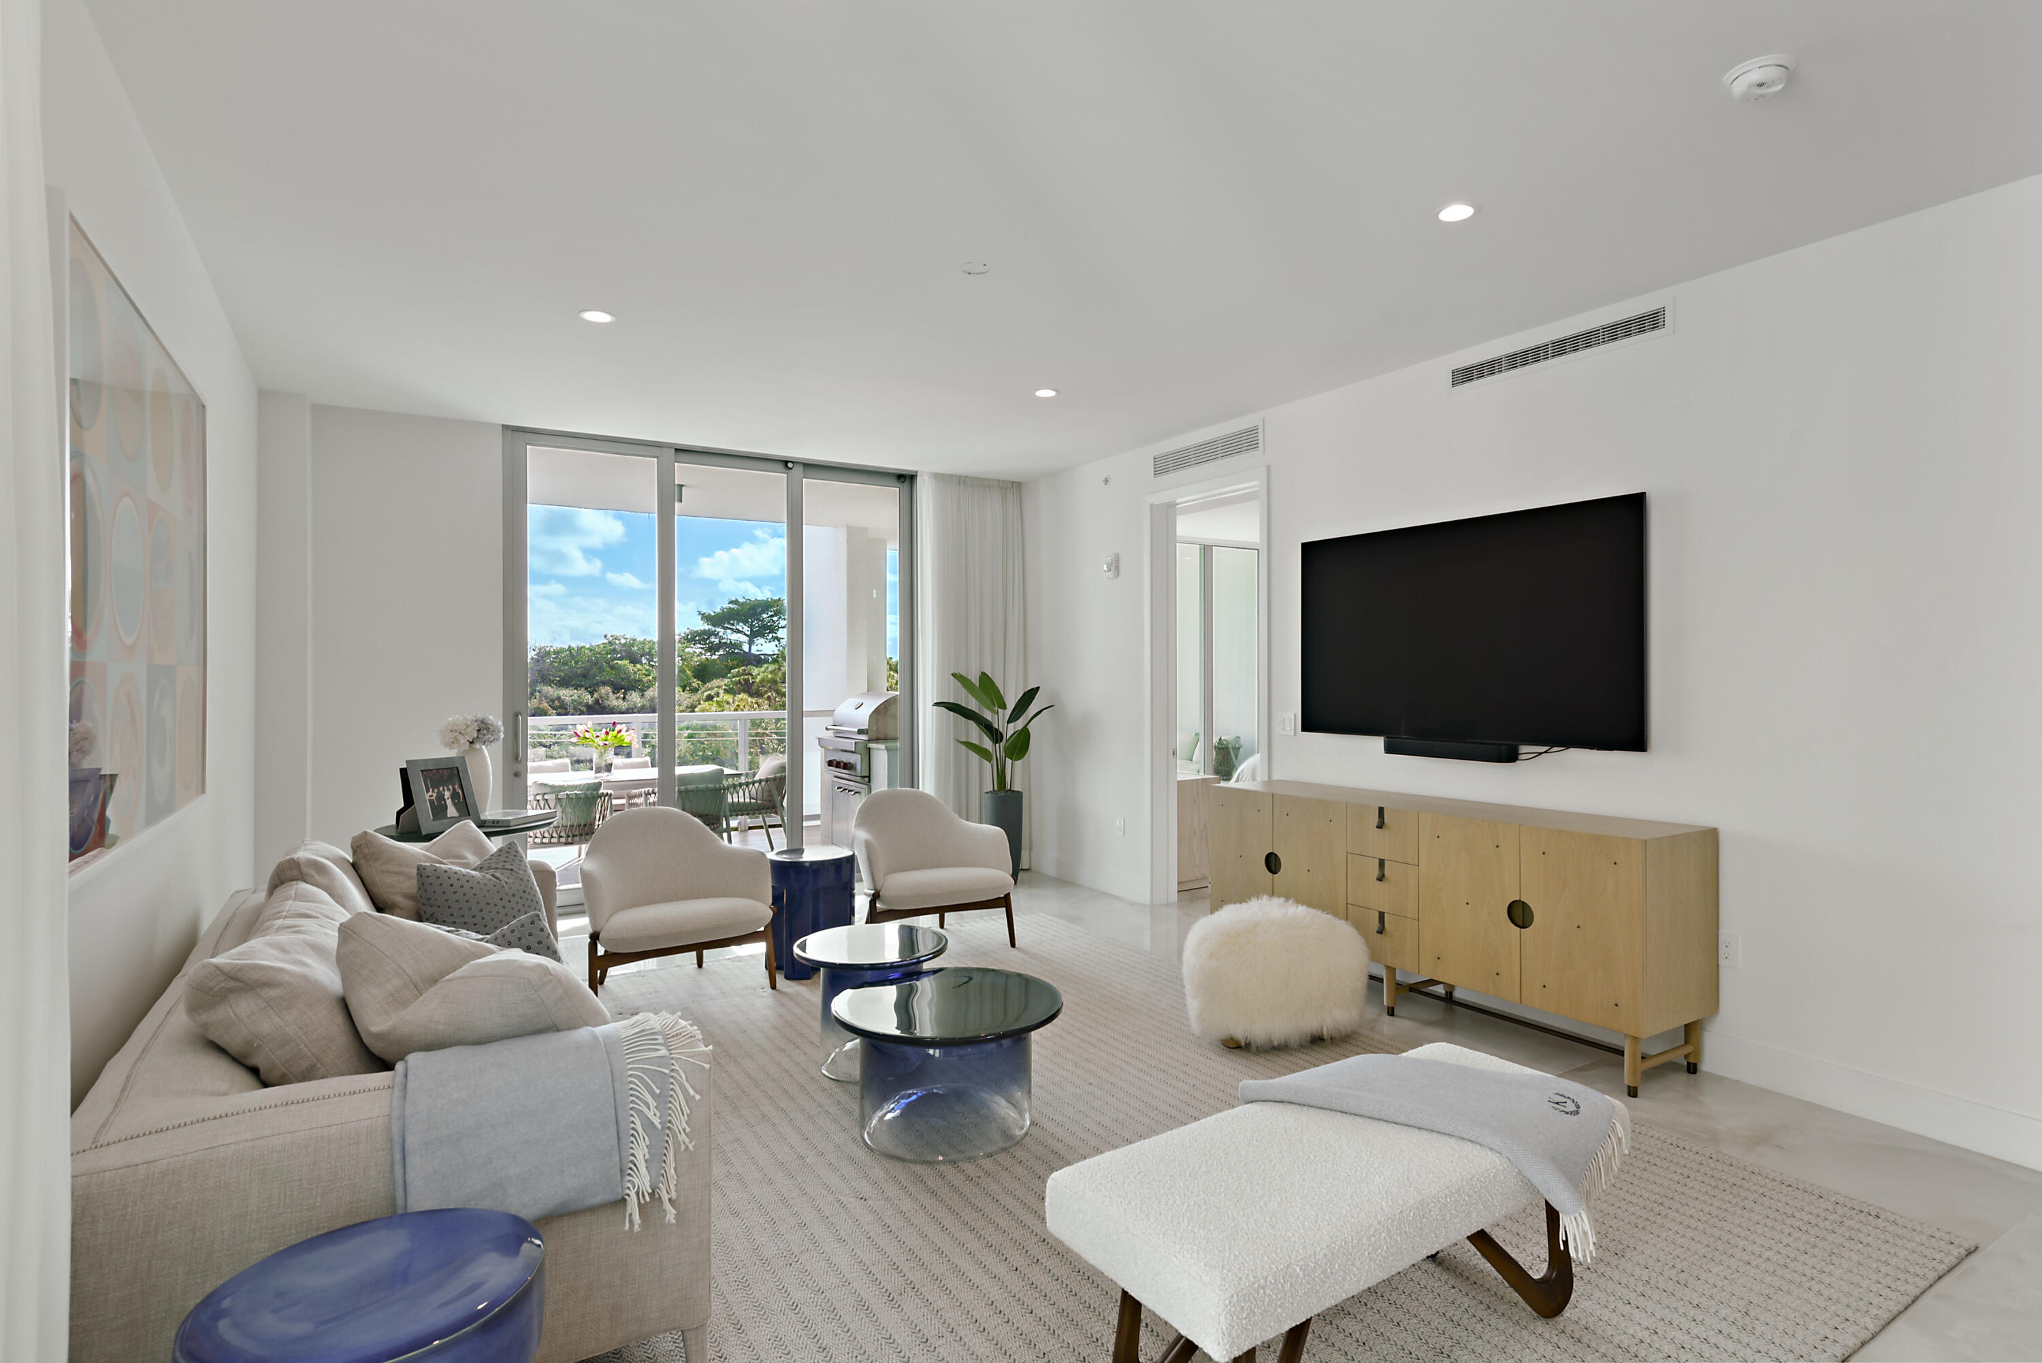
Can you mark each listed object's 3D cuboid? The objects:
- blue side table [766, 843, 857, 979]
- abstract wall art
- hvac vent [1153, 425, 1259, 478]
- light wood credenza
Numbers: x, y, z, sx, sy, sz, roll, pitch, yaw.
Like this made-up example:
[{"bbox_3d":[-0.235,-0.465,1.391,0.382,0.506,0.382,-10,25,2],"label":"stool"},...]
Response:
[{"bbox_3d":[-0.988,1.085,5.089,0.410,0.545,0.410,0,0,-30],"label":"blue side table"},{"bbox_3d":[-2.244,-0.266,2.783,0.050,1.310,1.830,0,0,-30],"label":"abstract wall art"},{"bbox_3d":[1.043,-1.297,6.130,0.035,0.135,0.915,0,0,-30],"label":"hvac vent"},{"bbox_3d":[1.694,0.944,4.567,0.460,0.860,2.135,0,0,-30],"label":"light wood credenza"}]

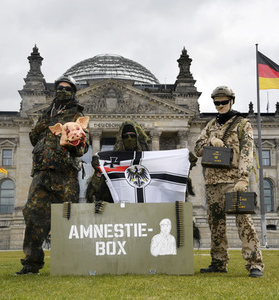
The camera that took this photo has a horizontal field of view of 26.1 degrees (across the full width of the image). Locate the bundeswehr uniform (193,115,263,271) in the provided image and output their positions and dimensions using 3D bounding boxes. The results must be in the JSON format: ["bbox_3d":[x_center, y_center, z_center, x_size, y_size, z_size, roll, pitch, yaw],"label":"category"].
[{"bbox_3d":[0.889,0.415,5.939,0.610,1.540,0.420,-3,-10,18],"label":"bundeswehr uniform"}]

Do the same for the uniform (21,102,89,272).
[{"bbox_3d":[-0.806,0.331,5.701,0.660,1.600,0.470,0,-9,-3],"label":"uniform"}]

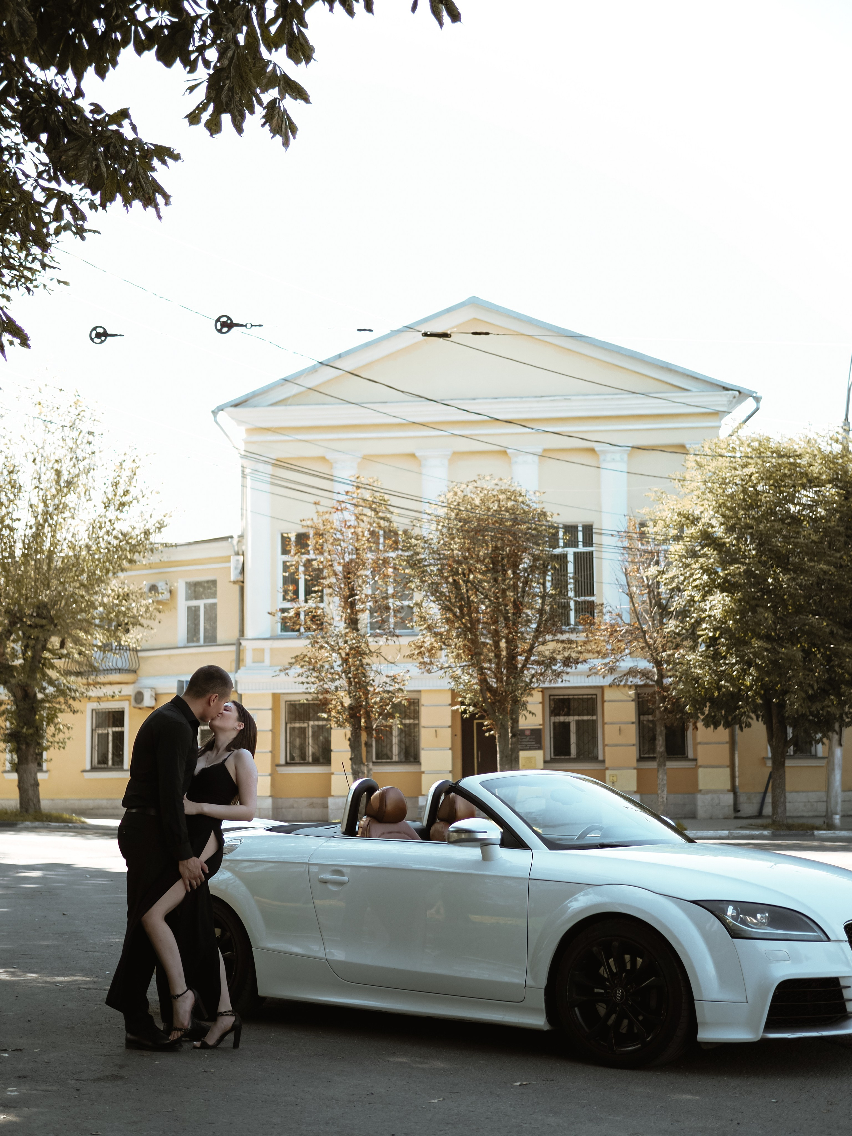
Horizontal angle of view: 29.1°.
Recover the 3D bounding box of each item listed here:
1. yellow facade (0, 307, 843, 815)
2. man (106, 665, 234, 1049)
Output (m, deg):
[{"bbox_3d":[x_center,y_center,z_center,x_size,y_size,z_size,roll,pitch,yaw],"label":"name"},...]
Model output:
[{"bbox_3d":[-0.152,-0.073,43.266,21.600,13.175,5.000,-2,-7,6],"label":"yellow facade"},{"bbox_3d":[-1.250,1.389,8.011,0.580,1.838,0.540,1,-7,-13],"label":"man"}]

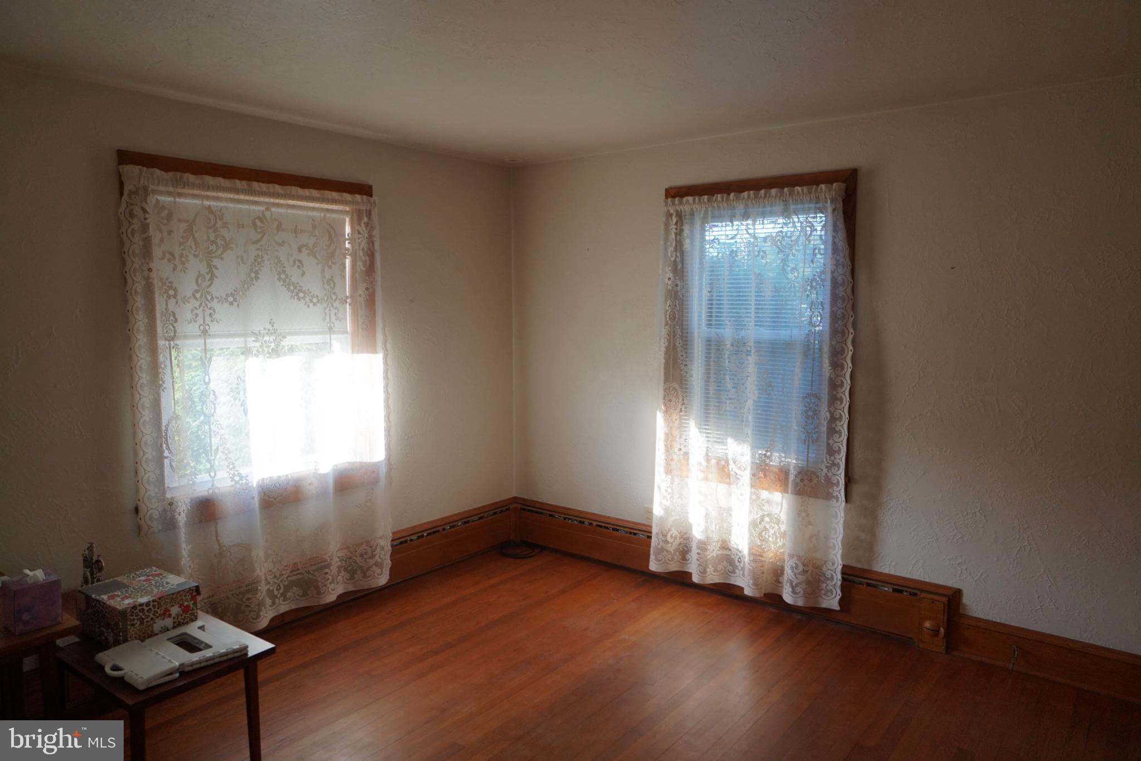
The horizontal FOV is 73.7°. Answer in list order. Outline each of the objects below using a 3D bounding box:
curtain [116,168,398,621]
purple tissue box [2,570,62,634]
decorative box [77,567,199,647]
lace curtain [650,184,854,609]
[{"bbox_3d":[-1.388,0.122,3.596,0.120,2.057,1.260,5,8,38],"label":"curtain"},{"bbox_3d":[-1.561,0.643,2.208,0.109,0.132,0.112,5,8,39],"label":"purple tissue box"},{"bbox_3d":[-1.507,0.785,2.662,0.300,0.128,0.252,4,7,34],"label":"decorative box"},{"bbox_3d":[0.891,0.085,3.909,1.059,2.067,0.120,5,8,38],"label":"lace curtain"}]

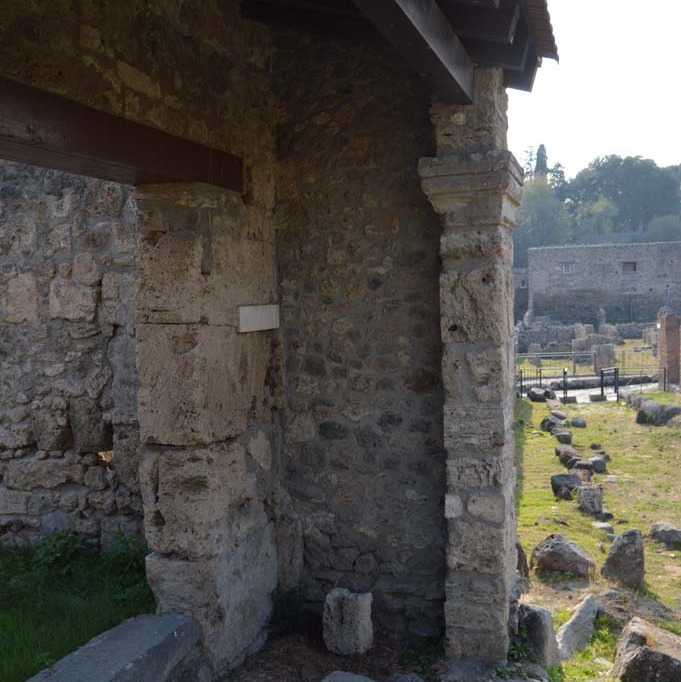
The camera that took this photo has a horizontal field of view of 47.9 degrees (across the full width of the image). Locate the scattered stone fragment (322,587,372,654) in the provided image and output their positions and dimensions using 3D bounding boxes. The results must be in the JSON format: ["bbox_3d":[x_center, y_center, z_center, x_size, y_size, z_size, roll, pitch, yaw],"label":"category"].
[{"bbox_3d":[0.036,1.453,3.986,0.254,0.300,0.210,-1,5,1],"label":"scattered stone fragment"}]

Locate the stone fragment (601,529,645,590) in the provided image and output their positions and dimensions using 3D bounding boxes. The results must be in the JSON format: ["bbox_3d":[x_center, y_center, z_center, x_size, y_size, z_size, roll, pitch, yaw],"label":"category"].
[{"bbox_3d":[2.028,1.565,5.520,0.290,0.370,0.260,0,4,19],"label":"stone fragment"}]

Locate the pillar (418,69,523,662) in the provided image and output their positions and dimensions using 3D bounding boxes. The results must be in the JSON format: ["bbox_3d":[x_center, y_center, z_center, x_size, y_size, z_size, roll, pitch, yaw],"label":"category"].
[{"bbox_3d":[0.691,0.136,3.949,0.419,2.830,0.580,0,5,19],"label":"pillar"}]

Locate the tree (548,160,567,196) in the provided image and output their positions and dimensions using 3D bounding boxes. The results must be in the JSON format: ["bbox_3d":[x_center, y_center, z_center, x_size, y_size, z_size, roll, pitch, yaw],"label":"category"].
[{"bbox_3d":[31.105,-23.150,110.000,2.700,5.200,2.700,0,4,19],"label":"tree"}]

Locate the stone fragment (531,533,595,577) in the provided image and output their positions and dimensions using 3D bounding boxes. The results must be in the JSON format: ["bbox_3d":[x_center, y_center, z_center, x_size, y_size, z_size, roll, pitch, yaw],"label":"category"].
[{"bbox_3d":[1.672,1.623,5.780,0.450,0.260,0.310,0,4,19],"label":"stone fragment"}]

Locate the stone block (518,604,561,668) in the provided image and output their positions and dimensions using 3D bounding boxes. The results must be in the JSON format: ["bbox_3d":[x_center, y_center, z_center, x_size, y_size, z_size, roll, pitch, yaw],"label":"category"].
[{"bbox_3d":[1.068,1.586,4.120,0.200,0.290,0.190,0,4,19],"label":"stone block"}]

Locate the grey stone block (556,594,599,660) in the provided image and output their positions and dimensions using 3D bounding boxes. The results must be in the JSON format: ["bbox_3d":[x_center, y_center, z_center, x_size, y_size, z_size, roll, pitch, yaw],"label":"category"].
[{"bbox_3d":[1.219,1.464,3.950,0.207,0.270,0.220,0,5,17],"label":"grey stone block"}]

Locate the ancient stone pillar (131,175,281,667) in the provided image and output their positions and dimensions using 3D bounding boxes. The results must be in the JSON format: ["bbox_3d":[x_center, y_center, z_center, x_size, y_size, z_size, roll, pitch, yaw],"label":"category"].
[{"bbox_3d":[-0.709,0.426,4.398,0.370,2.500,0.970,0,4,19],"label":"ancient stone pillar"}]

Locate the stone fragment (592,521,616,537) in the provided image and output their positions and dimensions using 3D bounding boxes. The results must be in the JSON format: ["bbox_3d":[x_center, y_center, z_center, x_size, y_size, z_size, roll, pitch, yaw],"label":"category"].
[{"bbox_3d":[2.382,1.707,6.950,0.190,0.110,0.170,0,4,19],"label":"stone fragment"}]

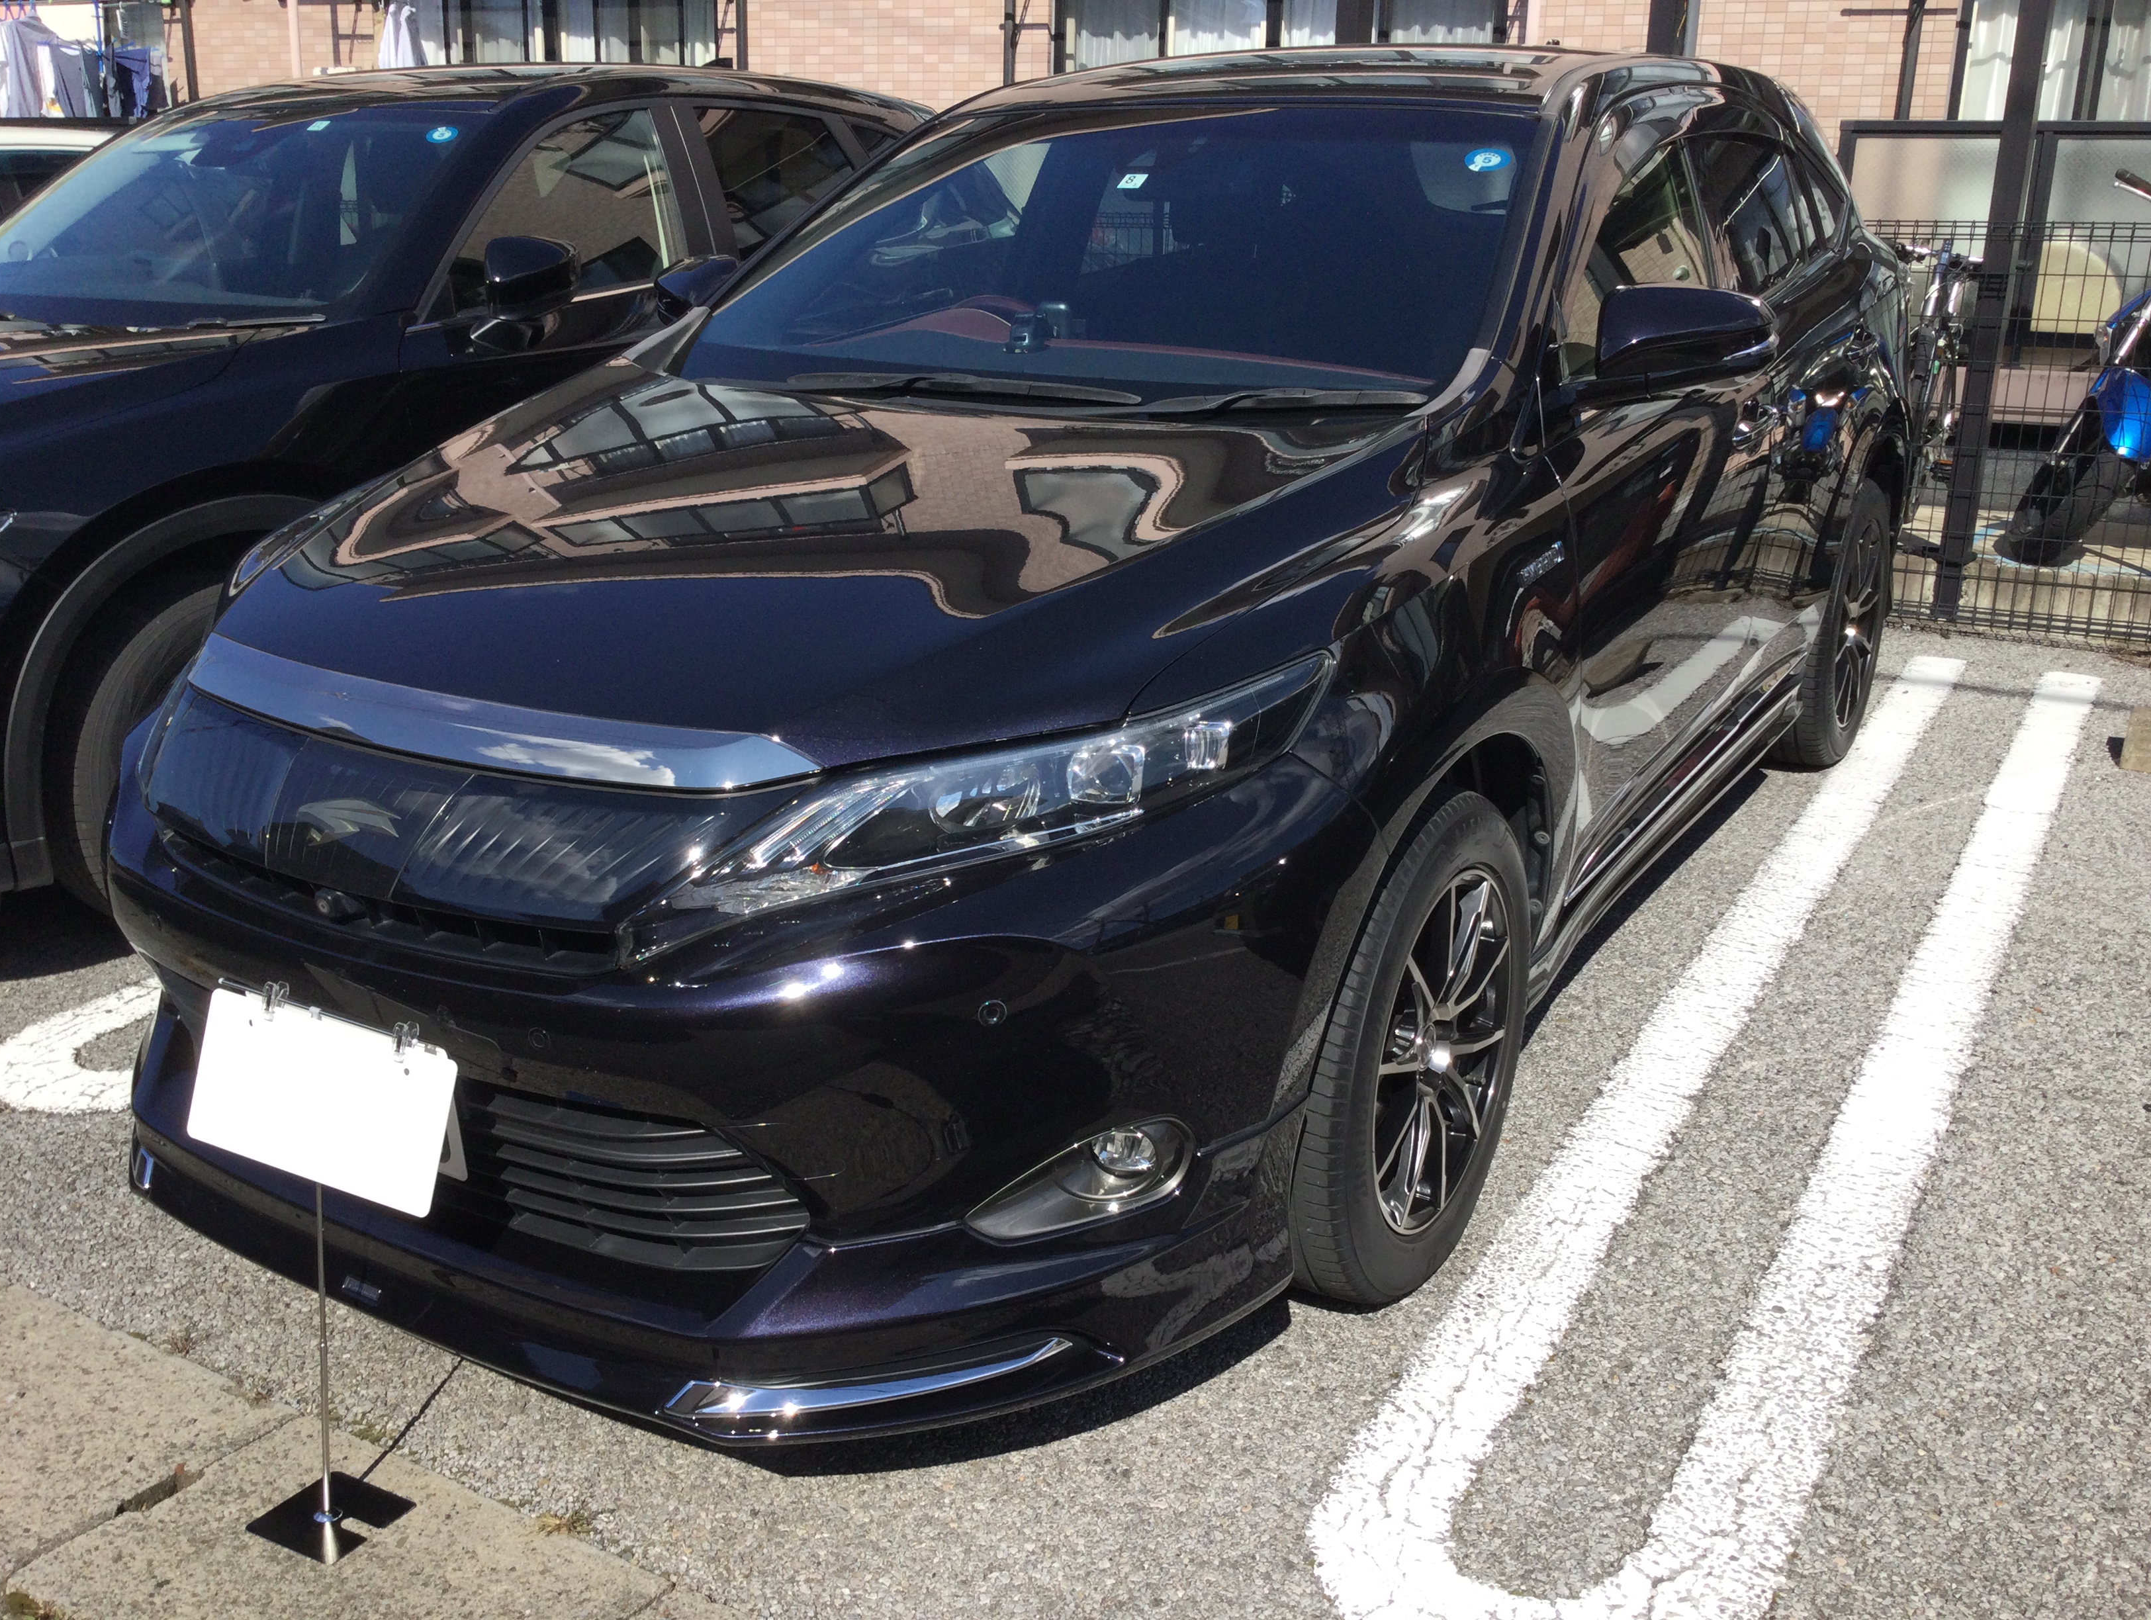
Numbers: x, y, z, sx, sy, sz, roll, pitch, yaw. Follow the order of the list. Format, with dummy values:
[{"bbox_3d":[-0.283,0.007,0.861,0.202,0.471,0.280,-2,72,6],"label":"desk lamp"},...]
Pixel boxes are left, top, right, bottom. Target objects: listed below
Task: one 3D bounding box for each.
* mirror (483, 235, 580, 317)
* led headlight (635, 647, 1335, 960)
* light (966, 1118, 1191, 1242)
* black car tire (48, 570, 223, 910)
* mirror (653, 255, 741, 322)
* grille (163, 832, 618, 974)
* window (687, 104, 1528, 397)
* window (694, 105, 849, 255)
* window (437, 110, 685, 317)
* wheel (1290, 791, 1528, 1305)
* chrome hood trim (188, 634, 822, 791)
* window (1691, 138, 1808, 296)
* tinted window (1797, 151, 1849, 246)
[{"bbox_3d":[-1.124,-1.099,3.978,0.200,0.165,0.165,11,22,30],"label":"mirror"},{"bbox_3d":[-0.074,-0.002,2.021,0.780,0.240,0.280,-6,20,-15],"label":"led headlight"},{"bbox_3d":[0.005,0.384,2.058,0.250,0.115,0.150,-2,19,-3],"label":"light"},{"bbox_3d":[-1.658,-0.076,3.742,0.225,0.720,0.720,11,22,30],"label":"black car tire"},{"bbox_3d":[-0.708,-0.986,3.715,0.250,0.160,0.170,11,22,30],"label":"mirror"},{"bbox_3d":[-0.771,0.088,2.096,0.750,0.085,0.120,11,22,30],"label":"grille"},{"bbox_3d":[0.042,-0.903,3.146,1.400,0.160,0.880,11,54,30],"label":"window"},{"bbox_3d":[-0.717,-1.611,5.002,0.110,0.410,0.720,-12,10,36],"label":"window"},{"bbox_3d":[-1.153,-1.342,4.301,0.120,0.410,0.780,11,22,30],"label":"window"},{"bbox_3d":[0.389,0.294,2.582,0.240,0.715,0.715,11,22,30],"label":"wheel"},{"bbox_3d":[-0.721,-0.117,2.104,1.010,0.090,0.190,11,22,30],"label":"chrome hood trim"},{"bbox_3d":[1.303,-1.136,3.698,0.100,0.300,0.760,11,22,30],"label":"window"},{"bbox_3d":[1.753,-1.412,4.474,0.090,0.215,0.570,-8,14,29],"label":"tinted window"}]

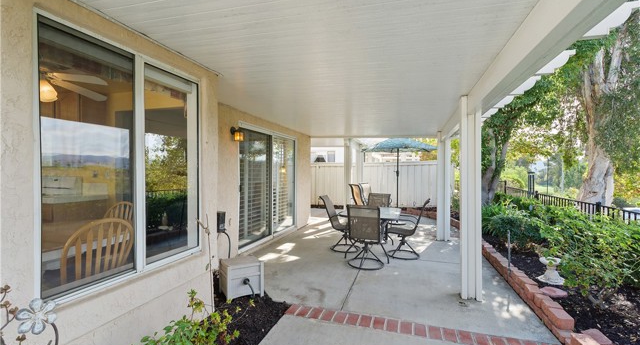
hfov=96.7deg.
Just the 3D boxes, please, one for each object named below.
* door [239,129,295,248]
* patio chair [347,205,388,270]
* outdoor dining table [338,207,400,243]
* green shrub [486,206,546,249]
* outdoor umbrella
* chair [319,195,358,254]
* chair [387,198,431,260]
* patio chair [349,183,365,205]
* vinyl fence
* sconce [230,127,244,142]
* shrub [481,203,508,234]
[{"bbox_3d":[-0.955,0.240,5.620,0.120,2.070,2.280,0,0,18],"label":"door"},{"bbox_3d":[0.690,0.905,4.160,0.570,0.910,0.690,0,0,14],"label":"patio chair"},{"bbox_3d":[0.910,1.018,4.900,0.950,0.710,1.380,0,0,18],"label":"outdoor dining table"},{"bbox_3d":[3.380,0.962,5.030,0.840,0.650,0.860,0,0,18],"label":"green shrub"},{"bbox_3d":[2.570,0.110,9.200,2.500,2.500,2.500,0,0,18],"label":"outdoor umbrella"},{"bbox_3d":[0.393,0.905,5.080,0.690,0.910,0.570,0,0,18],"label":"chair"},{"bbox_3d":[1.452,0.905,4.667,0.690,0.910,0.570,0,0,19],"label":"chair"},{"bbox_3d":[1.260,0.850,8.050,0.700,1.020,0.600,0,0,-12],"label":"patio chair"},{"bbox_3d":[1.950,0.473,10.450,5.000,1.680,0.100,0,0,15],"label":"vinyl fence"},{"bbox_3d":[-1.265,-0.580,4.350,0.200,0.215,0.130,0,0,18],"label":"sconce"},{"bbox_3d":[3.620,0.944,5.950,0.660,0.610,0.680,0,0,18],"label":"shrub"}]

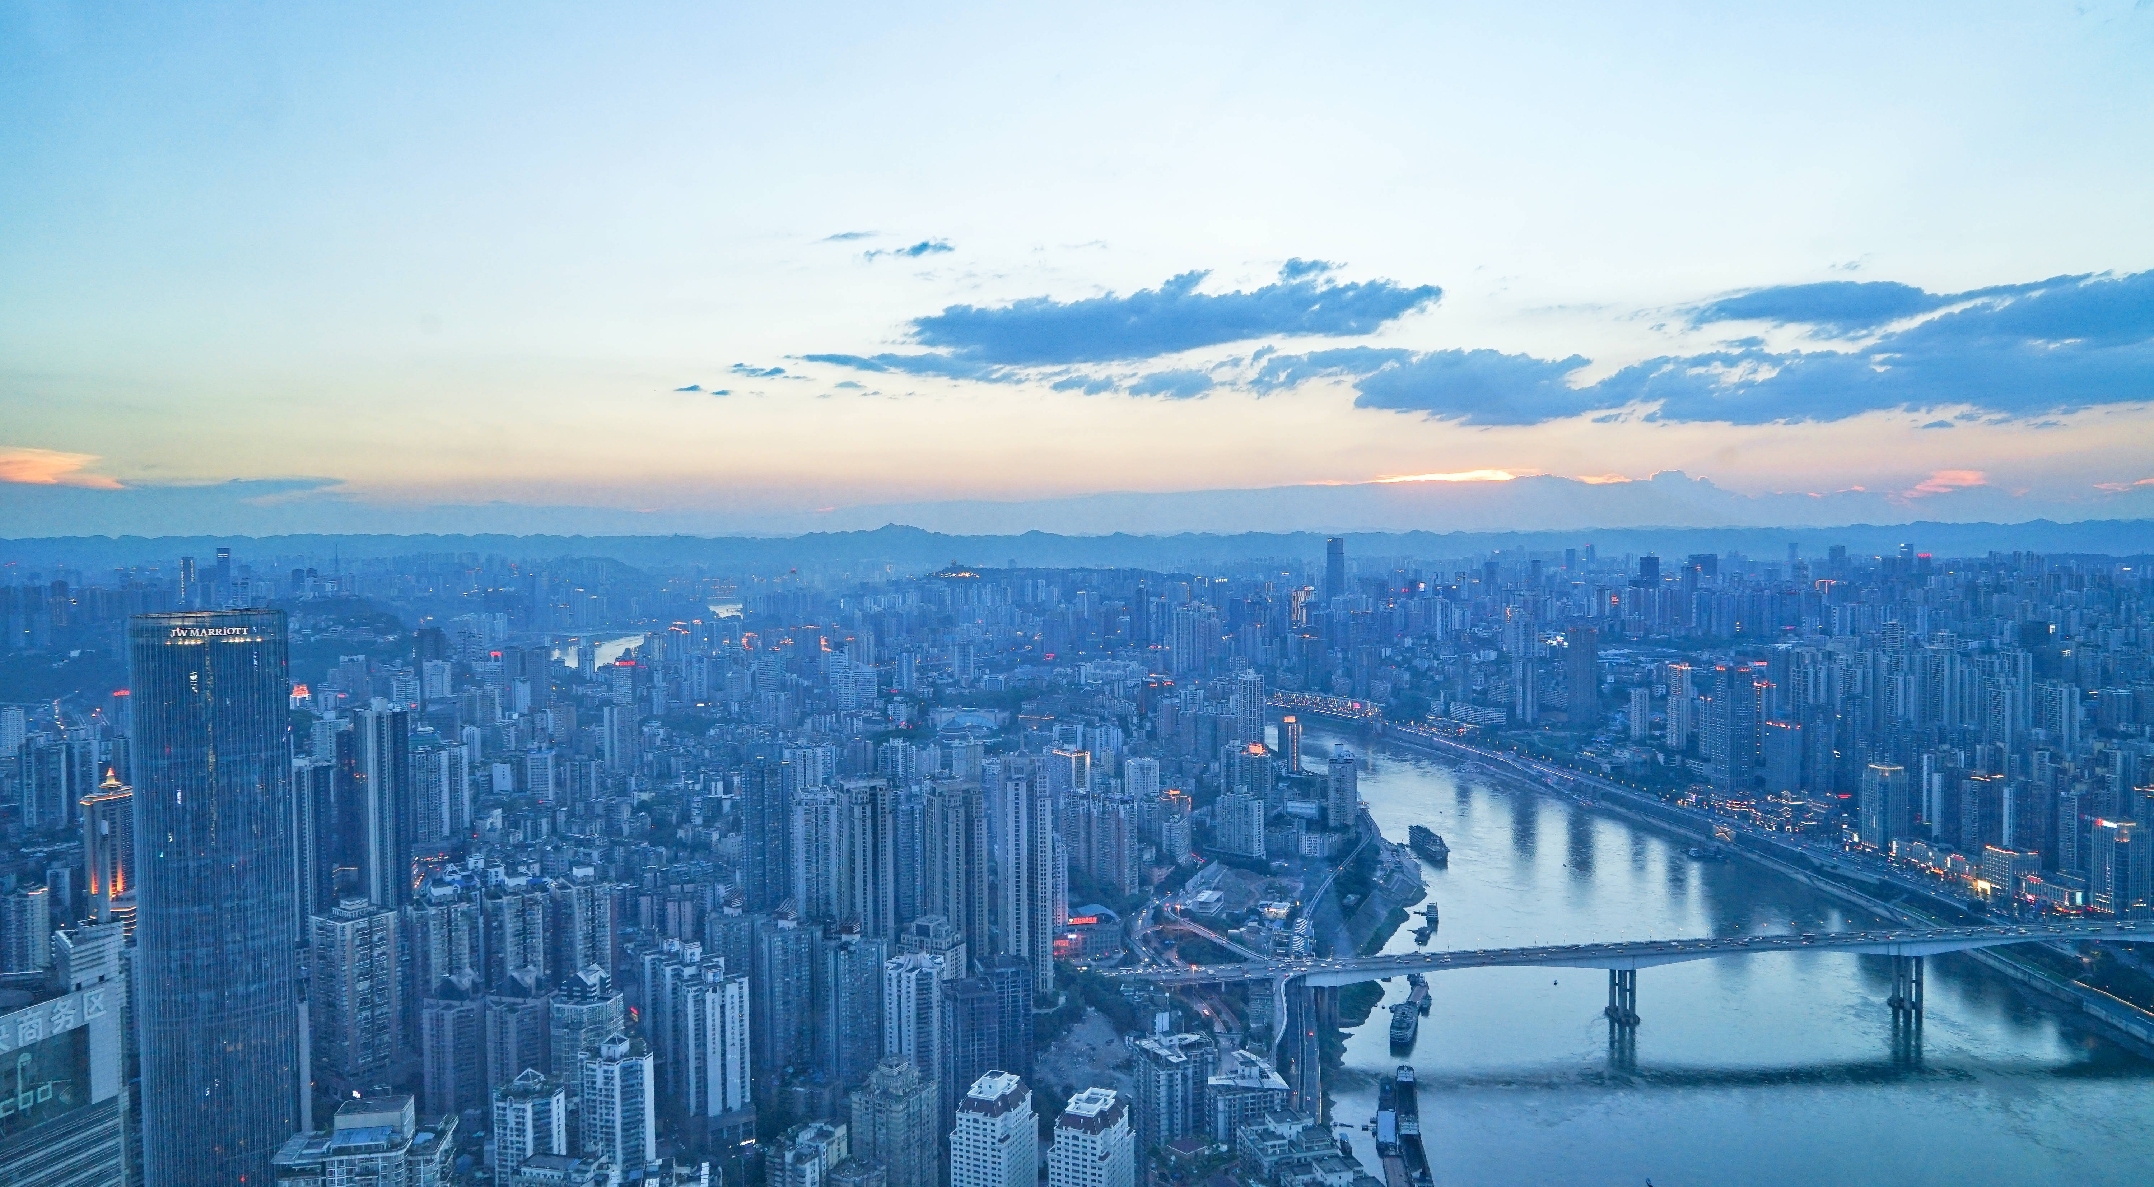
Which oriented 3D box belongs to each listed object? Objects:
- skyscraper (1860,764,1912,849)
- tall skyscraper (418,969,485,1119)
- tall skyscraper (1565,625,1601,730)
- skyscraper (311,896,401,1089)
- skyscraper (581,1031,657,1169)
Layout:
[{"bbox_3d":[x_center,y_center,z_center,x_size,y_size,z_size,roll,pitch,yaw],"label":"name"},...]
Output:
[{"bbox_3d":[968.400,255.300,1718.400,33.000,100.100,36.000,-1,2,-11],"label":"skyscraper"},{"bbox_3d":[-366.820,263.240,844.830,26.000,81.460,24.000,0,2,14],"label":"tall skyscraper"},{"bbox_3d":[933.600,152.700,2646.600,48.000,180.900,36.000,0,2,12],"label":"tall skyscraper"},{"bbox_3d":[-447.900,244.600,892.700,35.000,106.900,35.000,1,2,33],"label":"skyscraper"},{"bbox_3d":[-227.400,252.700,714.700,29.000,65.100,22.000,0,2,13],"label":"skyscraper"}]

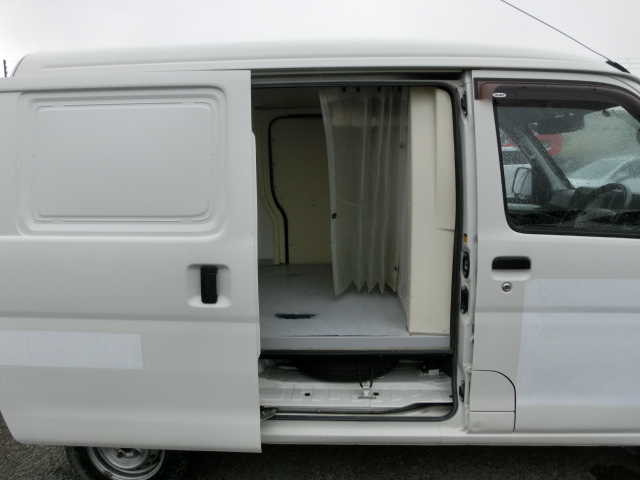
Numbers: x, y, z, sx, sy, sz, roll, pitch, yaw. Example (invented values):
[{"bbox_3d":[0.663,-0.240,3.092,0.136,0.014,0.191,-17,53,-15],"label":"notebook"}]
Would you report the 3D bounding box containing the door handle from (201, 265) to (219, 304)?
[{"bbox_3d":[-0.395,0.160,1.590,0.056,0.139,0.038,0,7,3],"label":"door handle"}]

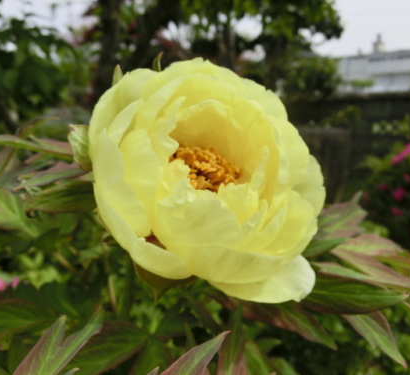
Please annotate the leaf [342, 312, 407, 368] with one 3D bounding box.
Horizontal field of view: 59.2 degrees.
[{"bbox_3d":[0.141,0.125,0.295,0.030,0.063,0.012,-47,0,-32],"label":"leaf"}]

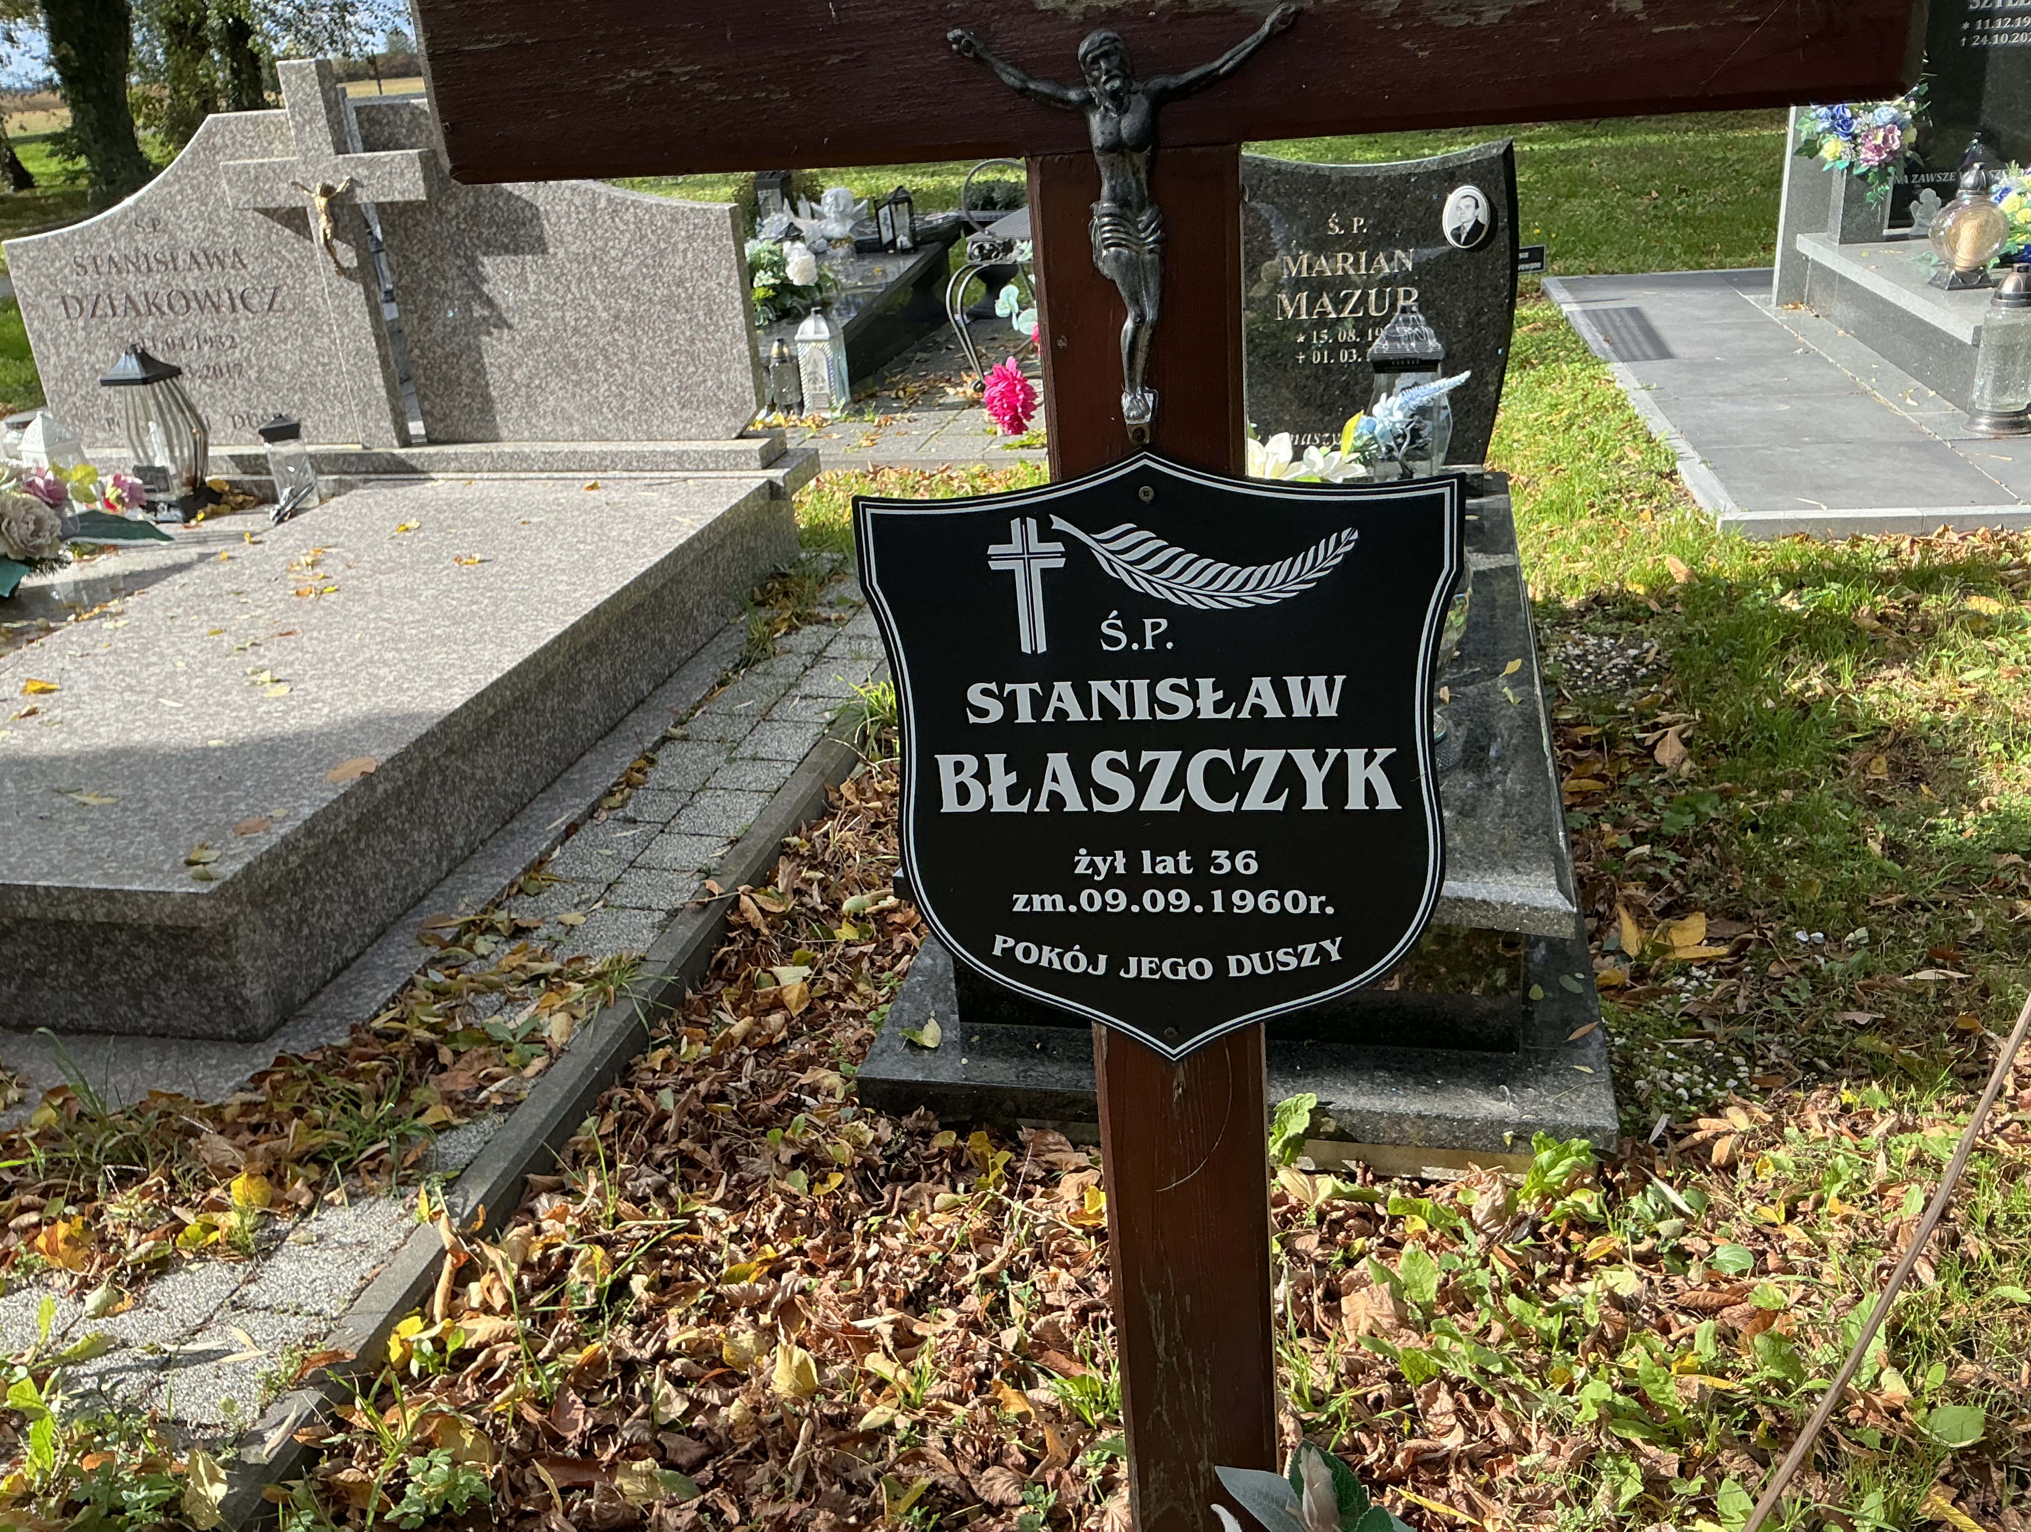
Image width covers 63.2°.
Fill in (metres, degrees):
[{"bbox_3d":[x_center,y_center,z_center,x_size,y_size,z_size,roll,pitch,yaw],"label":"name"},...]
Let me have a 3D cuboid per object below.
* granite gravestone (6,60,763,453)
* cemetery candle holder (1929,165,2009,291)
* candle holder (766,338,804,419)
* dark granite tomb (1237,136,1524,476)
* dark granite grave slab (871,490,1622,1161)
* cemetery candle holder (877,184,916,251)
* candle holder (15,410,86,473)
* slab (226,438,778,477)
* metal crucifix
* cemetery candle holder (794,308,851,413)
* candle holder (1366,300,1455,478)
[{"bbox_3d":[-1.749,-1.360,4.442,2.219,0.996,0.110,2,25,15],"label":"granite gravestone"},{"bbox_3d":[2.910,-1.647,5.046,0.220,0.350,0.220,0,25,10],"label":"cemetery candle holder"},{"bbox_3d":[-0.754,-1.296,5.460,0.100,0.245,0.100,2,24,12],"label":"candle holder"},{"bbox_3d":[0.613,-0.962,3.453,0.823,0.677,0.095,1,25,13],"label":"dark granite tomb"},{"bbox_3d":[0.462,-0.108,2.926,0.964,0.387,1.988,1,25,13],"label":"dark granite grave slab"},{"bbox_3d":[-0.599,-2.696,8.166,0.160,0.305,0.150,-1,25,10],"label":"cemetery candle holder"},{"bbox_3d":[-2.632,-0.829,4.534,0.145,0.285,0.145,7,27,25],"label":"candle holder"},{"bbox_3d":[-1.724,-0.857,4.598,2.288,0.052,0.194,2,25,15],"label":"slab"},{"bbox_3d":[0.055,-0.278,0.855,0.172,0.207,0.042,1,24,10],"label":"metal crucifix"},{"bbox_3d":[-0.637,-1.332,5.420,0.120,0.330,0.120,5,25,20],"label":"cemetery candle holder"},{"bbox_3d":[0.777,-0.720,3.238,0.155,0.365,0.155,2,24,12],"label":"candle holder"}]

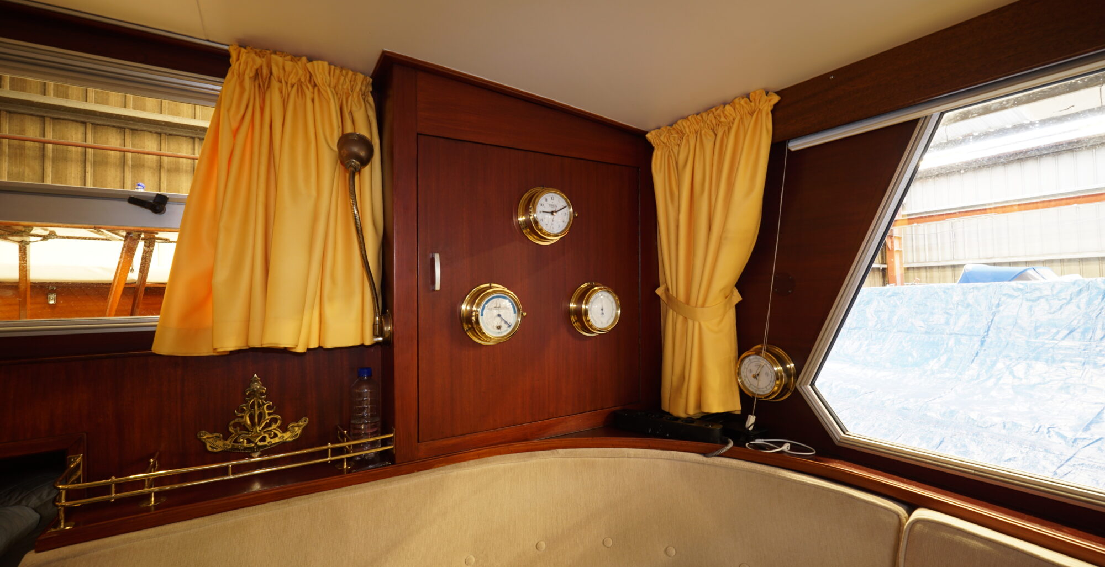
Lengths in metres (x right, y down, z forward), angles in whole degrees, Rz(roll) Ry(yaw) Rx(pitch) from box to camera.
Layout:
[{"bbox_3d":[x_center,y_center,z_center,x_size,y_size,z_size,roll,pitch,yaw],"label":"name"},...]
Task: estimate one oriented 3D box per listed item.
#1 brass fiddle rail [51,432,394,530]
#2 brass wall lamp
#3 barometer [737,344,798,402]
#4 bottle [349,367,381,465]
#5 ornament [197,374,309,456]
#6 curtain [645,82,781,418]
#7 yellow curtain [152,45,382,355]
[{"bbox_3d":[-0.619,0.358,0.936,0.555,0.080,0.125,0,0,-30],"label":"brass fiddle rail"},{"bbox_3d":[-0.426,-0.100,1.042,0.110,0.485,0.085,0,0,-30],"label":"brass wall lamp"},{"bbox_3d":[0.534,0.228,1.166,0.054,0.150,0.150,-8,4,-29],"label":"barometer"},{"bbox_3d":[-0.427,0.296,1.055,0.065,0.210,0.065,0,0,-30],"label":"bottle"},{"bbox_3d":[-0.648,0.290,1.006,0.200,0.180,0.025,0,0,-30],"label":"ornament"},{"bbox_3d":[0.424,-0.035,1.215,0.110,0.815,0.400,0,0,-30],"label":"curtain"},{"bbox_3d":[-0.590,-0.180,0.999,0.420,0.635,0.085,0,0,-30],"label":"yellow curtain"}]

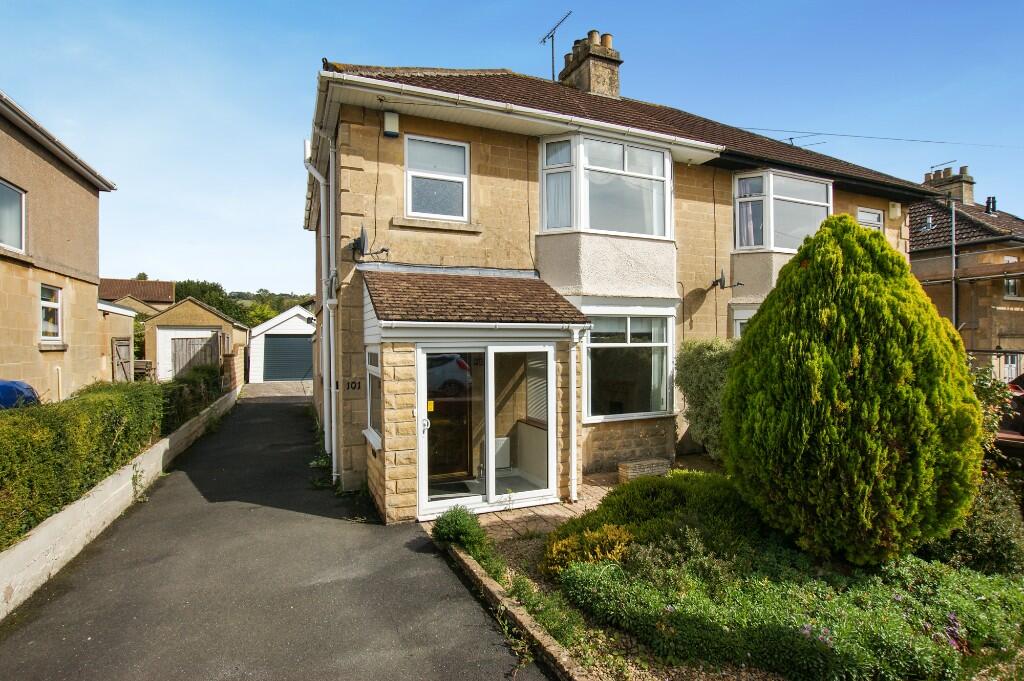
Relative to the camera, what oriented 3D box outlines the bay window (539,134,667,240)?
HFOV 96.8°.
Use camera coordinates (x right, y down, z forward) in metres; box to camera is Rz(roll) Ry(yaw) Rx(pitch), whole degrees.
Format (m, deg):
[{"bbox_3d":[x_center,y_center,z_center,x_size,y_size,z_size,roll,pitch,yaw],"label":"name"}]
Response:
[{"bbox_3d":[1.803,-2.508,7.635,2.650,1.580,0.420,0,0,-21],"label":"bay window"}]

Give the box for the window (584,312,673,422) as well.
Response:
[{"bbox_3d":[1.938,0.391,7.540,1.800,1.700,0.150,0,0,-21],"label":"window"}]

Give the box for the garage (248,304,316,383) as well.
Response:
[{"bbox_3d":[-10.525,0.209,22.517,3.900,3.400,5.500,0,0,-24],"label":"garage"}]

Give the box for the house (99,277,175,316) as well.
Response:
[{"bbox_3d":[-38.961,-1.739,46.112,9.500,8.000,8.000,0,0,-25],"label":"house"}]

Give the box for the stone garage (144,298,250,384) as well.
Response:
[{"bbox_3d":[-13.010,-0.025,19.229,2.950,3.150,5.300,0,-1,-25],"label":"stone garage"}]

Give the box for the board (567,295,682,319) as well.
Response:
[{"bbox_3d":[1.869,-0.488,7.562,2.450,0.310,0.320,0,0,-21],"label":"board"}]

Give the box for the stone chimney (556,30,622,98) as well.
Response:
[{"bbox_3d":[2.067,-6.980,12.040,0.950,1.680,1.500,0,0,-23],"label":"stone chimney"}]

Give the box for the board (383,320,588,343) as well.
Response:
[{"bbox_3d":[-0.226,-0.105,5.443,2.600,0.220,0.100,0,0,-21],"label":"board"}]

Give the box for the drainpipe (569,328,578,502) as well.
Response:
[{"bbox_3d":[0.791,0.950,5.821,0.075,2.200,0.100,0,0,-21],"label":"drainpipe"}]

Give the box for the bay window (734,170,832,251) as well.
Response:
[{"bbox_3d":[5.417,-2.400,8.840,2.420,1.500,0.500,0,0,-21],"label":"bay window"}]

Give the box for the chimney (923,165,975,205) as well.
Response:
[{"bbox_3d":[19.200,-6.580,20.000,0.950,1.680,1.500,0,0,-23],"label":"chimney"}]

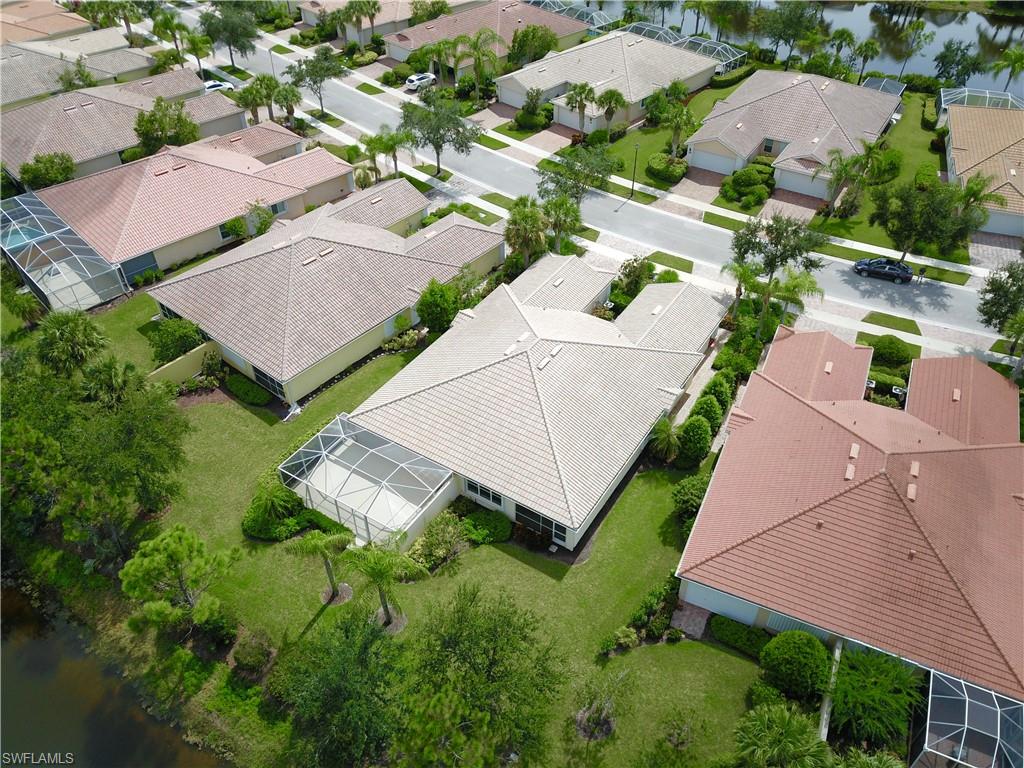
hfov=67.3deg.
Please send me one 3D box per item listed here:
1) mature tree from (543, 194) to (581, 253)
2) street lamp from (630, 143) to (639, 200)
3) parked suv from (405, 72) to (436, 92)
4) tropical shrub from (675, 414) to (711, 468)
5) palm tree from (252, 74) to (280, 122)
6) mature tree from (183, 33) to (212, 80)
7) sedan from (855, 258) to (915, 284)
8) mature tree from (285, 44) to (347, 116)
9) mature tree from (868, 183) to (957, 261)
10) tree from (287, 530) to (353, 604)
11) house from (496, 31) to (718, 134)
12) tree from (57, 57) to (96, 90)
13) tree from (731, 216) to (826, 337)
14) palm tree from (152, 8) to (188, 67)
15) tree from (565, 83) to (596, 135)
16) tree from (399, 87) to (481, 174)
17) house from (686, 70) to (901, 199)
[{"bbox_3d":[4.286,-13.802,67.624,3.290,5.630,3.290,3,41,3],"label":"mature tree"},{"bbox_3d":[12.506,-21.637,78.407,0.500,5.800,0.500,-2,41,0],"label":"street lamp"},{"bbox_3d":[-11.981,-40.402,102.438,1.870,1.660,4.650,28,49,29],"label":"parked suv"},{"bbox_3d":[12.064,3.657,50.956,2.290,3.912,2.290,-2,41,0],"label":"tropical shrub"},{"bbox_3d":[-28.123,-32.705,88.709,3.150,5.710,3.150,-11,43,-13],"label":"palm tree"},{"bbox_3d":[-41.726,-43.816,103.227,3.613,5.956,3.613,0,41,0],"label":"mature tree"},{"bbox_3d":[33.087,-10.150,68.041,4.780,1.460,1.840,18,45,20],"label":"sedan"},{"bbox_3d":[-23.653,-36.879,93.761,7.736,7.942,7.736,0,41,0],"label":"mature tree"},{"bbox_3d":[34.529,-13.817,66.794,6.890,7.240,6.890,22,46,22],"label":"mature tree"},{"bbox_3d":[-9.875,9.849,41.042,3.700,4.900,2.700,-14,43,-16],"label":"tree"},{"bbox_3d":[12.517,-40.979,99.431,17.450,6.322,25.227,33,51,32],"label":"house"},{"bbox_3d":[-57.000,-40.609,100.926,4.686,4.304,4.686,0,41,0],"label":"tree"},{"bbox_3d":[21.227,-9.260,62.000,7.465,8.204,7.465,0,41,0],"label":"tree"},{"bbox_3d":[-44.094,-44.719,100.621,4.280,7.800,4.280,-15,44,-17],"label":"palm tree"},{"bbox_3d":[7.925,-31.836,89.771,3.681,6.360,3.681,-2,41,0],"label":"tree"},{"bbox_3d":[-7.632,-26.408,82.250,8.654,8.713,8.654,-2,41,0],"label":"tree"},{"bbox_3d":[32.573,-30.751,87.723,17.450,6.322,25.227,23,46,24],"label":"house"}]

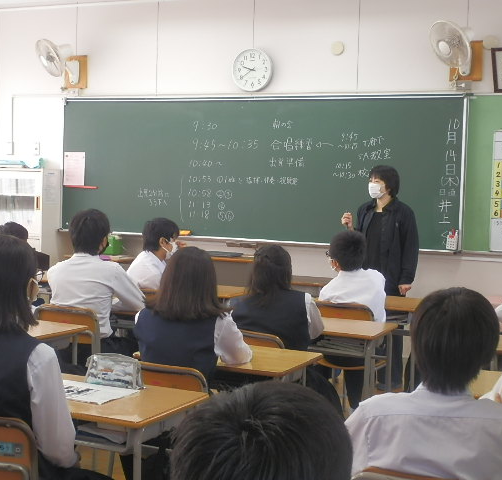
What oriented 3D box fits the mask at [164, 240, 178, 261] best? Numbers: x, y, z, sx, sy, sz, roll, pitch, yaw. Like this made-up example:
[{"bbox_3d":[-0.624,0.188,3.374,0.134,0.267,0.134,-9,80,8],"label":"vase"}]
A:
[{"bbox_3d":[-0.471,0.059,5.550,0.080,0.110,0.140,17,-3,-25],"label":"mask"}]

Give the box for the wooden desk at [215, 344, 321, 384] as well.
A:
[{"bbox_3d":[-0.093,0.813,3.730,0.615,0.720,0.410,3,4,26],"label":"wooden desk"}]

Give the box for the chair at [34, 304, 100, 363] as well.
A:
[{"bbox_3d":[-0.800,0.704,4.722,0.385,0.780,0.480,3,4,26],"label":"chair"}]

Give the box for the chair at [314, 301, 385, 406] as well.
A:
[{"bbox_3d":[0.549,0.713,5.224,0.385,0.780,0.480,3,4,24],"label":"chair"}]

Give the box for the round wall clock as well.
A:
[{"bbox_3d":[0.008,-1.402,7.800,0.360,0.360,0.055,3,4,23],"label":"round wall clock"}]

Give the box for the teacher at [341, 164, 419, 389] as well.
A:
[{"bbox_3d":[0.894,0.253,6.534,0.480,1.565,0.380,4,4,33],"label":"teacher"}]

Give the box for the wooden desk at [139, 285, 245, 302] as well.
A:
[{"bbox_3d":[-0.337,0.676,5.936,0.615,0.720,0.410,3,4,23],"label":"wooden desk"}]

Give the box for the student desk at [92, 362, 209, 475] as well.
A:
[{"bbox_3d":[-0.510,0.846,2.979,0.615,0.720,0.410,3,4,27],"label":"student desk"}]

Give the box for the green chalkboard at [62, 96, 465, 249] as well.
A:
[{"bbox_3d":[-0.036,-0.598,7.846,3.600,1.200,0.080,3,4,23],"label":"green chalkboard"}]

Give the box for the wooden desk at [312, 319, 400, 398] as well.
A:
[{"bbox_3d":[0.350,0.773,4.623,0.615,0.720,0.410,3,4,25],"label":"wooden desk"}]

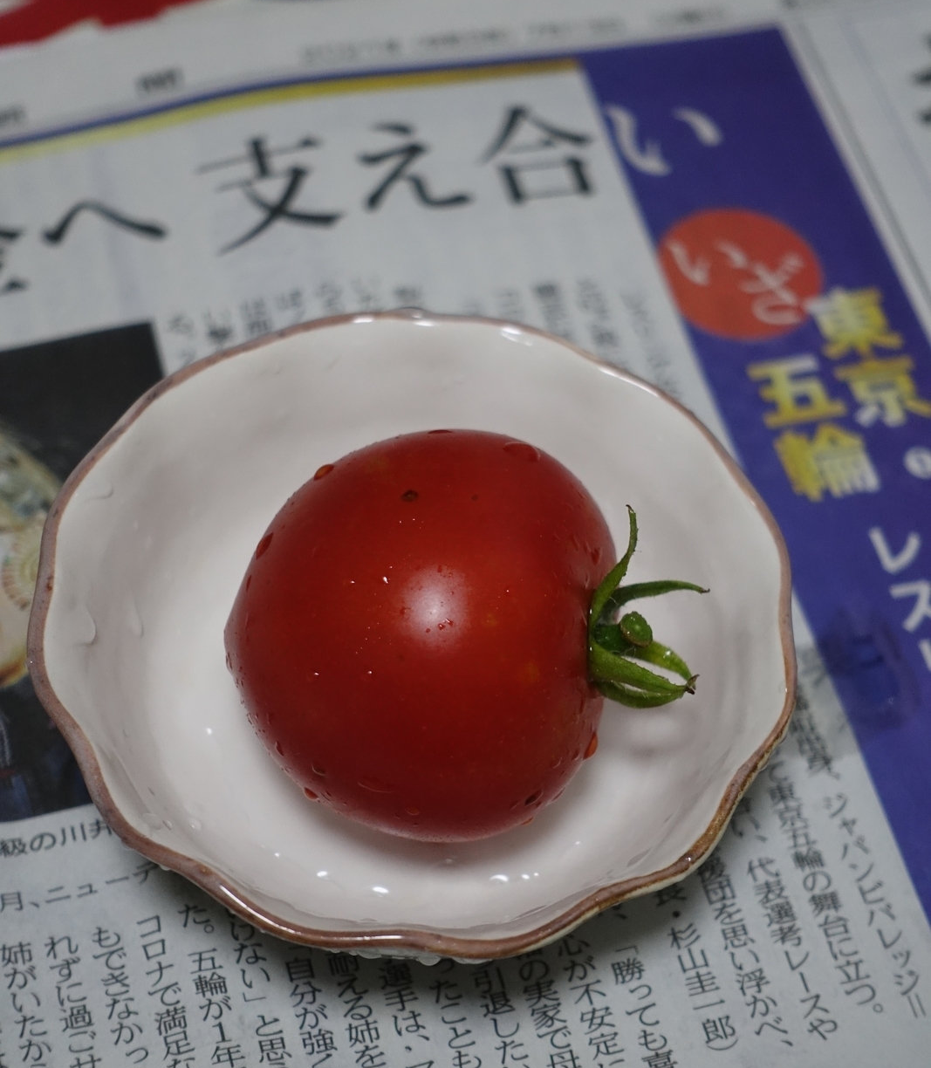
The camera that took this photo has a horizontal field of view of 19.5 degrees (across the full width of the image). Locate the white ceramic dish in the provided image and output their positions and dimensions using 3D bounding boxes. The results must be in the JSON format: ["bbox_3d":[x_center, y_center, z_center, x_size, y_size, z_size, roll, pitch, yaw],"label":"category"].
[{"bbox_3d":[-0.006,0.014,0.316,0.086,0.026,0.086,1,56,-2],"label":"white ceramic dish"}]

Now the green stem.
[{"bbox_3d":[0.019,0.008,0.290,0.015,0.017,0.021,2,92,28],"label":"green stem"}]

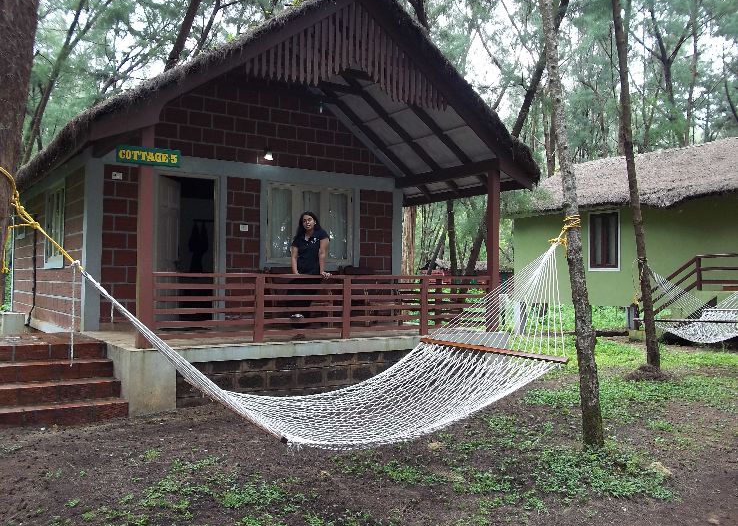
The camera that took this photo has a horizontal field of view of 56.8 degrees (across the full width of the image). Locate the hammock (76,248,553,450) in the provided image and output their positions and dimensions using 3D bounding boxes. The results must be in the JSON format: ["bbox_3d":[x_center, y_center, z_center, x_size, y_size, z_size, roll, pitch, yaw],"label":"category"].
[{"bbox_3d":[-0.016,0.405,4.171,3.348,1.138,1.450,1,-2,-33],"label":"hammock"}]

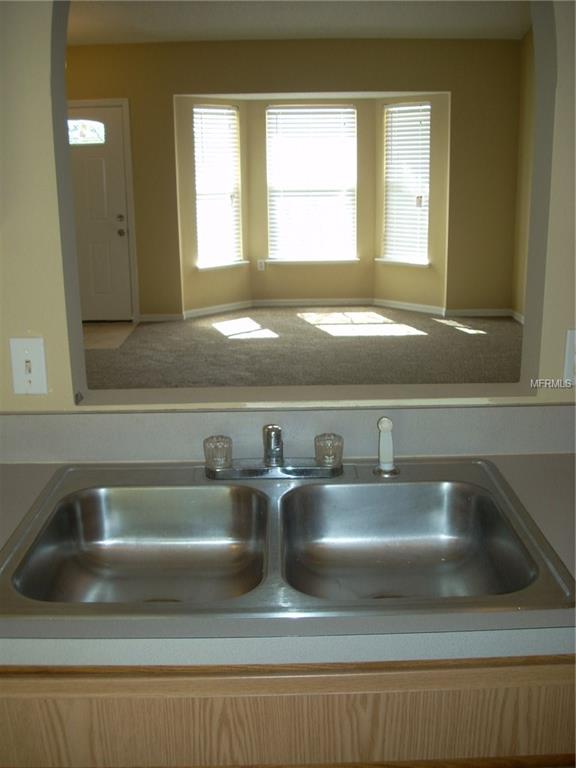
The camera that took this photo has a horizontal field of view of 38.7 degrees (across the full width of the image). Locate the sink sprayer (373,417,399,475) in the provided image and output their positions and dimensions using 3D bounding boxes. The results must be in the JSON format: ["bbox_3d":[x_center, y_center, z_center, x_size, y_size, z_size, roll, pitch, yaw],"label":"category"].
[{"bbox_3d":[0.179,0.113,1.511,0.051,0.119,0.056,-1,15,0],"label":"sink sprayer"}]

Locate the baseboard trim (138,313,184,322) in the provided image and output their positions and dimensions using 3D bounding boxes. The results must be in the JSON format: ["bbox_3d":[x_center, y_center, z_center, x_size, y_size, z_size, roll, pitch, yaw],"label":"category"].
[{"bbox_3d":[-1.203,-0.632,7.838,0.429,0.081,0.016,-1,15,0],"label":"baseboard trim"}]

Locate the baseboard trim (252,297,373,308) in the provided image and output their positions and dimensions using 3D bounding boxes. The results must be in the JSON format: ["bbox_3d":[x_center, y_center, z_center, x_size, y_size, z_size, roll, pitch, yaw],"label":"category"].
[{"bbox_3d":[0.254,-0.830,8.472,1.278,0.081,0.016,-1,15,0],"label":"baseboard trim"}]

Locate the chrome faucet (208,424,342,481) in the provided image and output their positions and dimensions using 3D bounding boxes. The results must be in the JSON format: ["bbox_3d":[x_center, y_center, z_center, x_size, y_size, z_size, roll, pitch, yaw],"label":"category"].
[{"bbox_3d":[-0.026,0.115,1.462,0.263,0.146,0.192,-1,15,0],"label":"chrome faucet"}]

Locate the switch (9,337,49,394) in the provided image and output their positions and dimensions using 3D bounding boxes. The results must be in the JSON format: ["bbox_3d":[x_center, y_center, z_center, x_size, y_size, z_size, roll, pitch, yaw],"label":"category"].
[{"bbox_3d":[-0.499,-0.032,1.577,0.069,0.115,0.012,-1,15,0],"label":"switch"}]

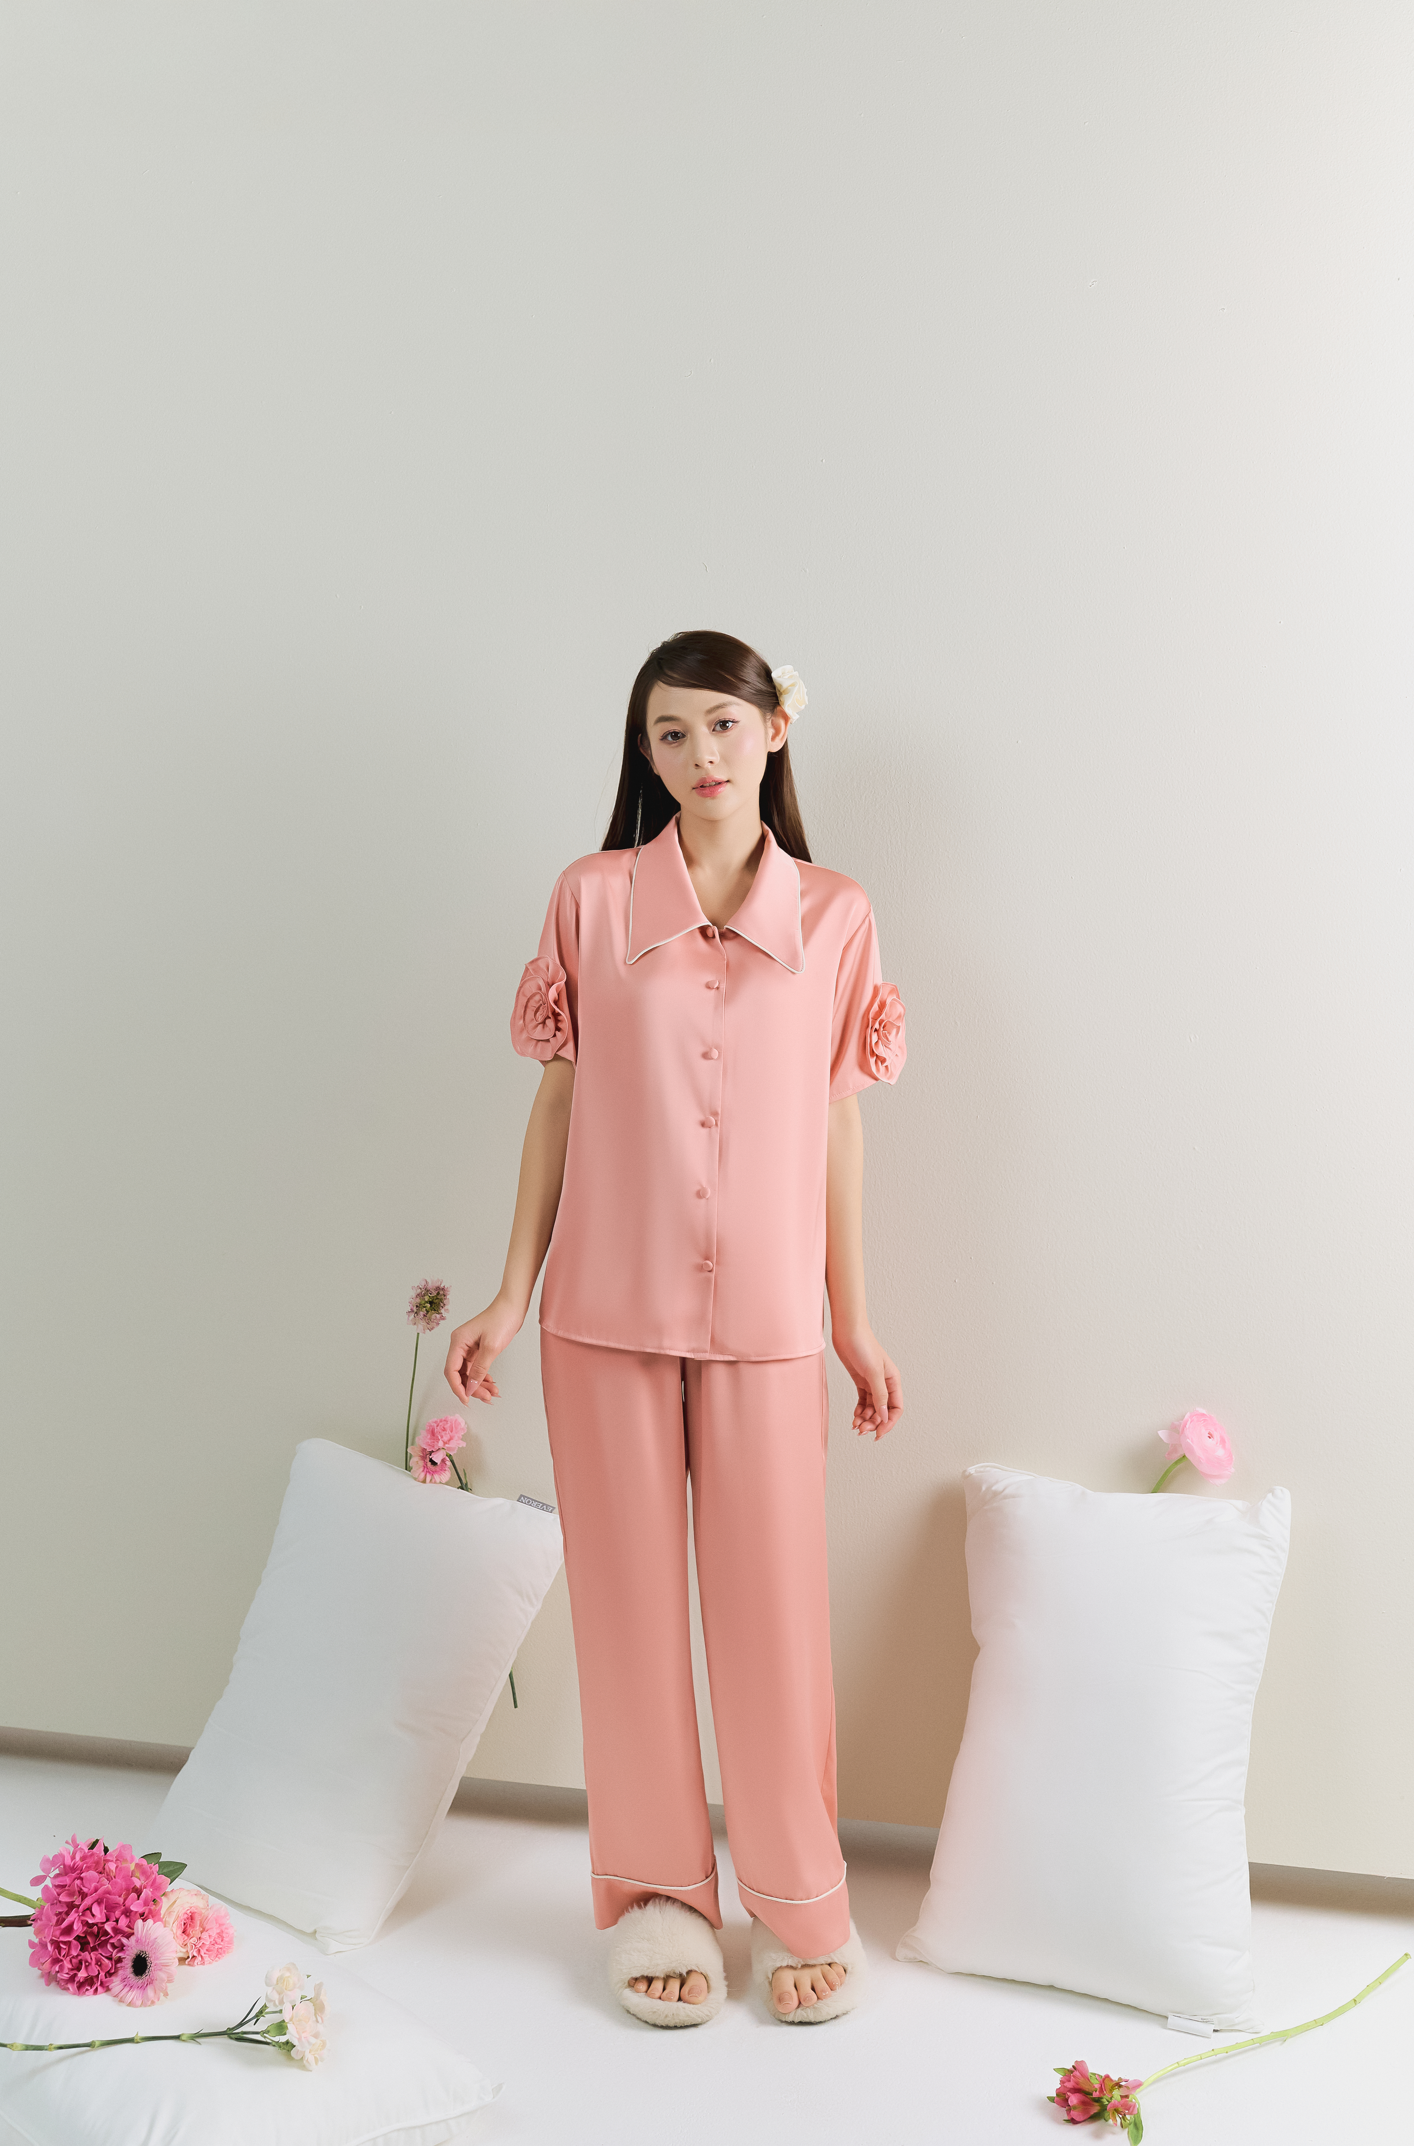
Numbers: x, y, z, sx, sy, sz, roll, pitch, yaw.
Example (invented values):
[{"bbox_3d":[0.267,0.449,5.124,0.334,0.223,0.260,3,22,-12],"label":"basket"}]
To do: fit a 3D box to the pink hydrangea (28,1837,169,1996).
[{"bbox_3d":[-0.715,0.991,2.450,0.165,0.175,0.165,-2,1,-27],"label":"pink hydrangea"}]

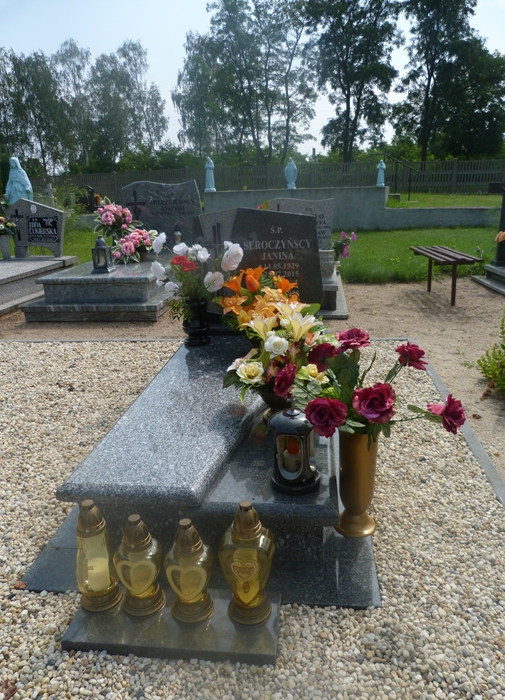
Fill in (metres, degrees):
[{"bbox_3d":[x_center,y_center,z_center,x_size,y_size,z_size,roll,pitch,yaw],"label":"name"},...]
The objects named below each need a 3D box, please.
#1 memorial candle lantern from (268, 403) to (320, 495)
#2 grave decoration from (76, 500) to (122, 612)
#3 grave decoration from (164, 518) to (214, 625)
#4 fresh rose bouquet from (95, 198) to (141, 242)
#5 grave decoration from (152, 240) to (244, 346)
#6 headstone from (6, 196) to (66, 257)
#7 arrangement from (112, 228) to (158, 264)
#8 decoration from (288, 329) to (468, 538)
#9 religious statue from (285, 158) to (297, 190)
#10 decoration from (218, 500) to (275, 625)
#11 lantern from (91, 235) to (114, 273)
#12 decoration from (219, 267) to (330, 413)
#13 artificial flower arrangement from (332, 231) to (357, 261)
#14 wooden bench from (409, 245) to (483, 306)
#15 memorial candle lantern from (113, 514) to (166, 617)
[{"bbox_3d":[0.130,0.279,1.542,0.152,0.284,0.152,3,18,16],"label":"memorial candle lantern"},{"bbox_3d":[-0.445,0.571,1.424,0.122,0.324,0.115,2,18,13],"label":"grave decoration"},{"bbox_3d":[-0.175,0.593,1.380,0.128,0.286,0.118,0,18,7],"label":"grave decoration"},{"bbox_3d":[-1.551,-1.500,5.809,0.494,0.400,0.380,0,18,7],"label":"fresh rose bouquet"},{"bbox_3d":[-0.286,-0.297,2.677,0.478,0.554,0.400,0,17,5],"label":"grave decoration"},{"bbox_3d":[-2.785,-1.565,6.514,0.700,0.748,0.120,0,17,5],"label":"headstone"},{"bbox_3d":[-1.232,-1.095,5.323,0.484,0.359,0.380,0,17,5],"label":"arrangement"},{"bbox_3d":[0.369,0.253,1.470,0.496,0.628,0.420,0,17,5],"label":"decoration"},{"bbox_3d":[0.944,-4.278,12.300,0.316,0.741,0.240,-1,18,6],"label":"religious statue"},{"bbox_3d":[-0.015,0.563,1.358,0.146,0.343,0.122,0,18,7],"label":"decoration"},{"bbox_3d":[-1.496,-0.954,5.024,0.193,0.339,0.193,0,18,7],"label":"lantern"},{"bbox_3d":[0.096,-0.054,2.023,0.448,0.525,0.450,0,17,5],"label":"decoration"},{"bbox_3d":[1.094,-1.225,6.012,0.291,0.380,0.270,0,17,5],"label":"artificial flower arrangement"},{"bbox_3d":[1.916,-0.751,5.107,0.370,0.447,1.380,0,17,5],"label":"wooden bench"},{"bbox_3d":[-0.277,0.530,1.254,0.121,0.270,0.115,0,17,5],"label":"memorial candle lantern"}]

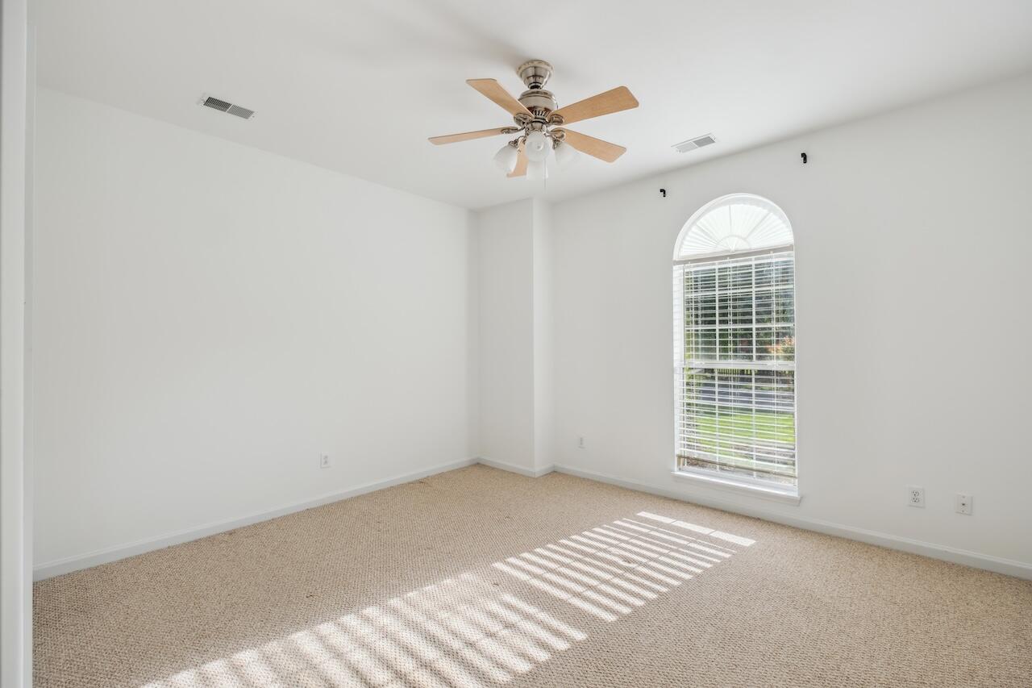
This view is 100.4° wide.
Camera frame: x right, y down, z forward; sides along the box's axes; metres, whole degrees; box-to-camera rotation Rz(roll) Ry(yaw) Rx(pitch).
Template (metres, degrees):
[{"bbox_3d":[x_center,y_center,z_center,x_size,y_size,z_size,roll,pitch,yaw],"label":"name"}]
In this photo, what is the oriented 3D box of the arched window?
[{"bbox_3d":[1.691,-0.035,3.369,0.870,2.200,0.120,-1,-1,42],"label":"arched window"}]

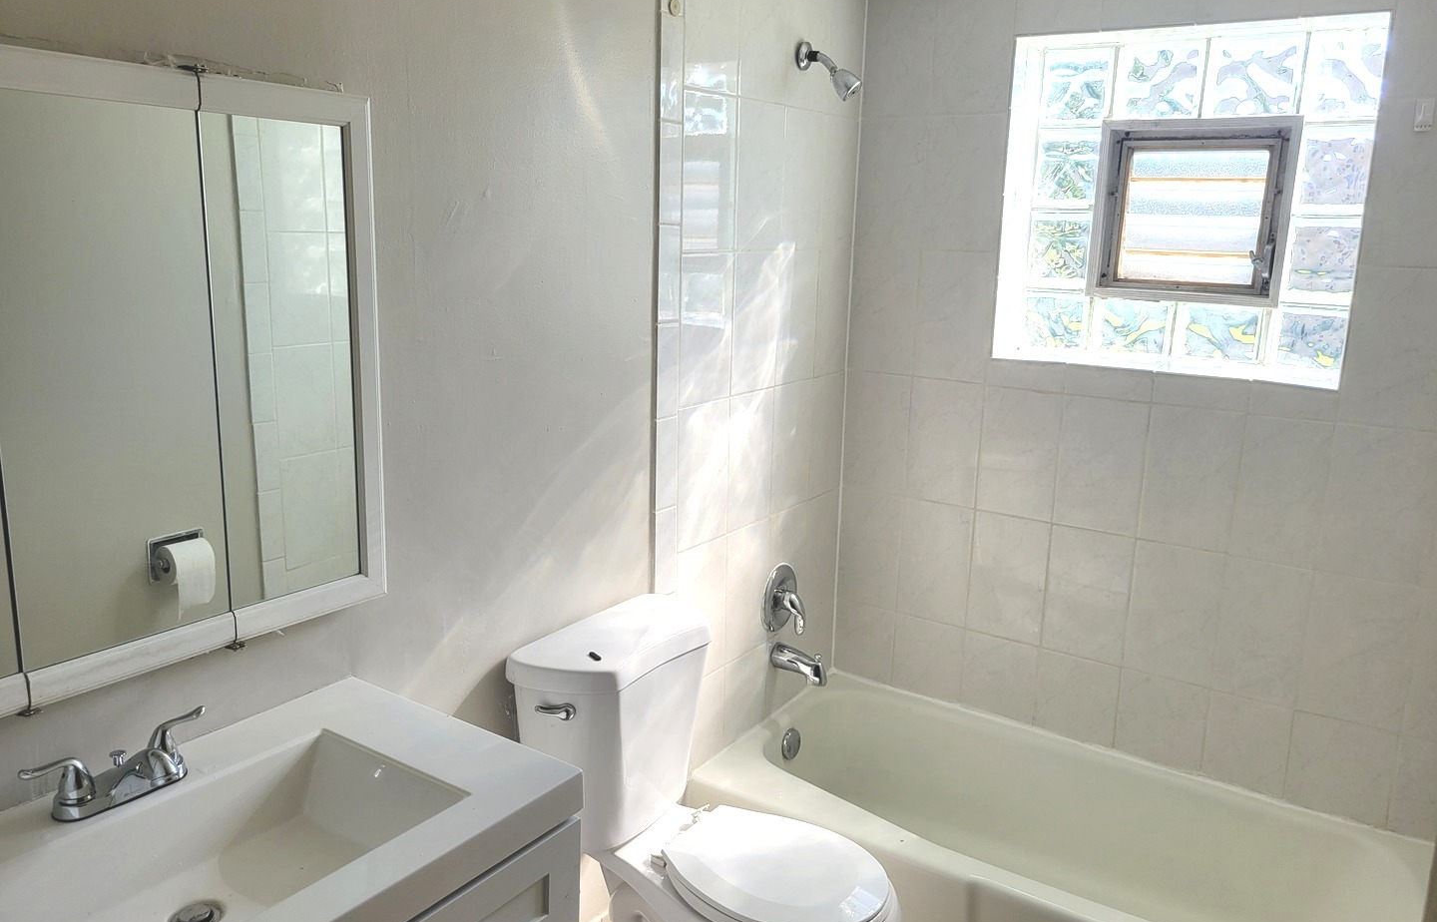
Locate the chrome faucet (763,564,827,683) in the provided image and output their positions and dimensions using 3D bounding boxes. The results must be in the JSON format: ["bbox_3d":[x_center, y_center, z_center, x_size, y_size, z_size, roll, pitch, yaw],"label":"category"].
[{"bbox_3d":[0.222,0.441,2.858,0.147,0.314,0.178,10,15,33],"label":"chrome faucet"}]

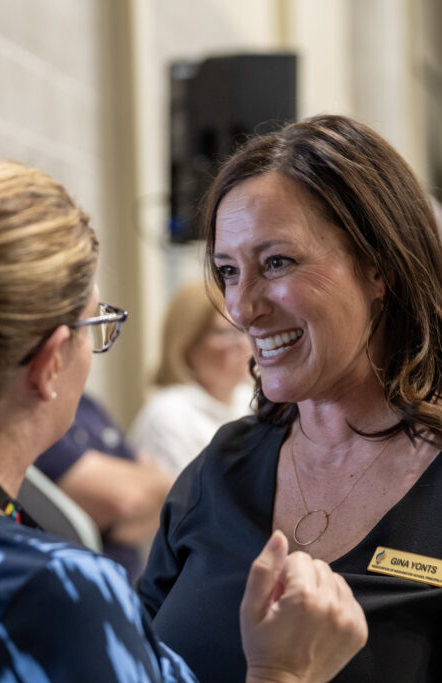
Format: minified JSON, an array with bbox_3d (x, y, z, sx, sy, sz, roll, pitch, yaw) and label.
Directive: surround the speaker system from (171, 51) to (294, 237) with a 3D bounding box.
[{"bbox_3d":[0.037,-0.650,6.450,0.365,0.620,0.370,0,1,-13],"label":"speaker system"}]

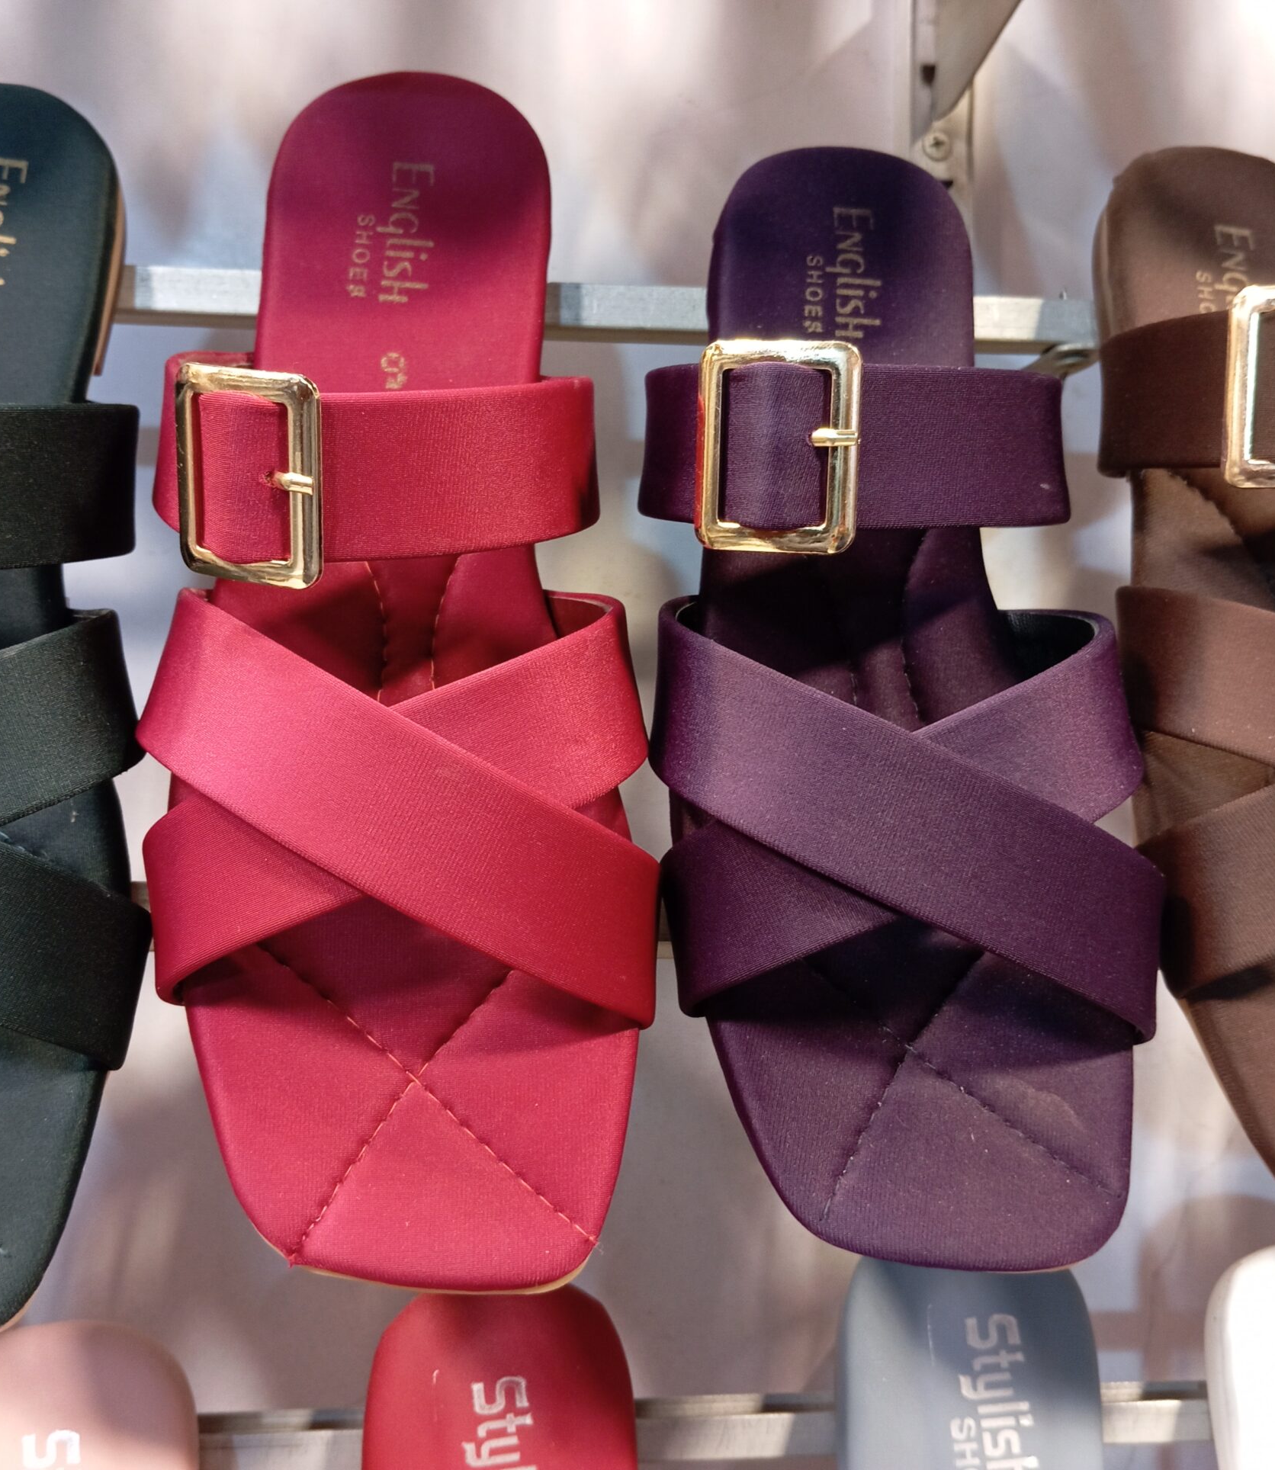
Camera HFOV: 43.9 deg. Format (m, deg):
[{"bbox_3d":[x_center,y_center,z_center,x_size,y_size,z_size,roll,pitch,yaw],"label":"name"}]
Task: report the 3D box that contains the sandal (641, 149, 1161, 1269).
[{"bbox_3d":[0.048,-0.014,0.347,0.090,0.250,0.027,-4,-15,-6],"label":"sandal"}]

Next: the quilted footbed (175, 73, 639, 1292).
[{"bbox_3d":[-0.049,-0.018,0.324,0.089,0.250,0.027,-3,-12,-5],"label":"quilted footbed"}]

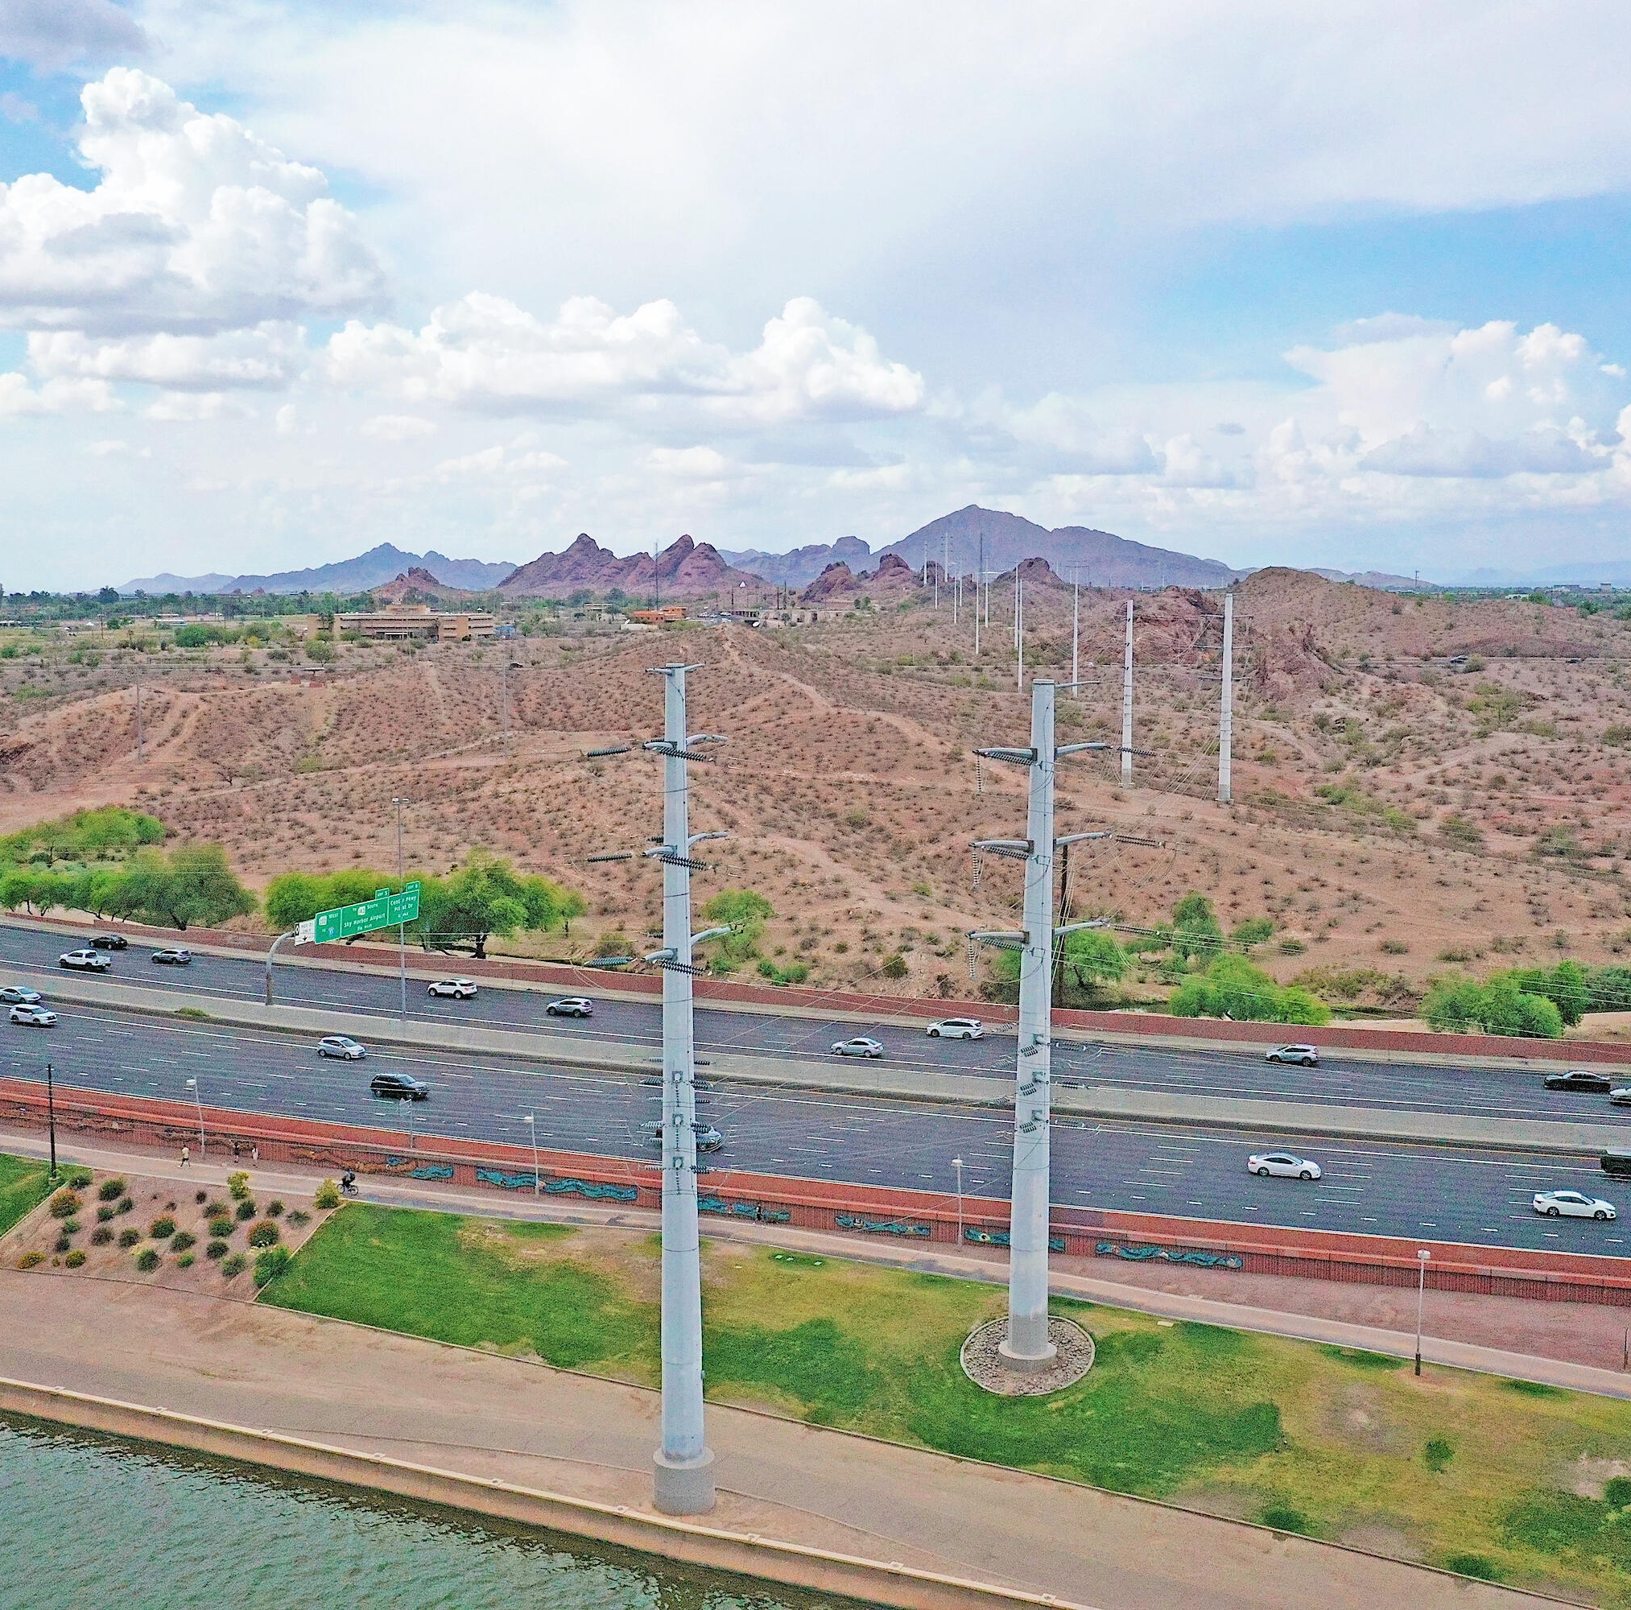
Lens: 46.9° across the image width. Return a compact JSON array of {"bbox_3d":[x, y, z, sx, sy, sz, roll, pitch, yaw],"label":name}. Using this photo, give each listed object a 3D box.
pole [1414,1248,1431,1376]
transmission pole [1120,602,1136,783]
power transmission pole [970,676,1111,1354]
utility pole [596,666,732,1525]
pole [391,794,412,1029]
[{"bbox_3d":[32.456,27.202,100.587,0.680,6.950,0.660,0,7,0],"label":"pole"},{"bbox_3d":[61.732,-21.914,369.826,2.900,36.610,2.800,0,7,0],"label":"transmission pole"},{"bbox_3d":[12.232,12.253,103.127,8.400,38.280,3.500,-3,8,-26],"label":"power transmission pole"},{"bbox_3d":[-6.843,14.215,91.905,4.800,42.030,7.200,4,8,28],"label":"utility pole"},{"bbox_3d":[-37.118,9.482,168.285,1.400,20.460,0.900,0,7,0],"label":"pole"}]

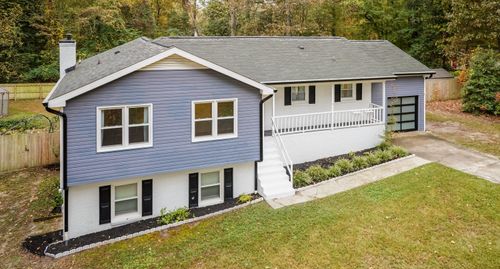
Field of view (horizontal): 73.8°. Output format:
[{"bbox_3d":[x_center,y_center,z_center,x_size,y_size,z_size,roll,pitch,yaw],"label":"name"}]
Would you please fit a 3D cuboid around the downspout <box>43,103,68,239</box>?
[{"bbox_3d":[-6.512,1.211,11.213,0.620,4.550,0.320,-4,11,-21],"label":"downspout"}]

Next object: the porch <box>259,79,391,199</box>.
[{"bbox_3d":[3.950,-0.300,16.400,8.400,4.350,4.000,-4,11,-21],"label":"porch"}]

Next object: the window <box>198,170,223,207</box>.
[{"bbox_3d":[-1.578,2.193,13.657,1.051,1.400,0.100,-4,11,-21],"label":"window"}]

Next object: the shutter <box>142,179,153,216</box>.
[{"bbox_3d":[-3.925,2.440,12.760,0.390,1.380,0.050,-4,11,-21],"label":"shutter"}]

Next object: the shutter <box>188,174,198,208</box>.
[{"bbox_3d":[-2.263,2.251,13.395,0.390,1.380,0.050,-4,11,-21],"label":"shutter"}]

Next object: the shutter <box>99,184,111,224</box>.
[{"bbox_3d":[-5.315,2.588,12.230,0.390,1.380,0.050,-4,11,-21],"label":"shutter"}]

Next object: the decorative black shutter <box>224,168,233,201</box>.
[{"bbox_3d":[-0.898,2.109,13.917,0.390,1.380,0.050,-4,11,-21],"label":"decorative black shutter"}]

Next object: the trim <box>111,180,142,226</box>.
[{"bbox_3d":[-4.613,2.551,12.498,1.098,1.520,0.100,-4,11,-21],"label":"trim"}]

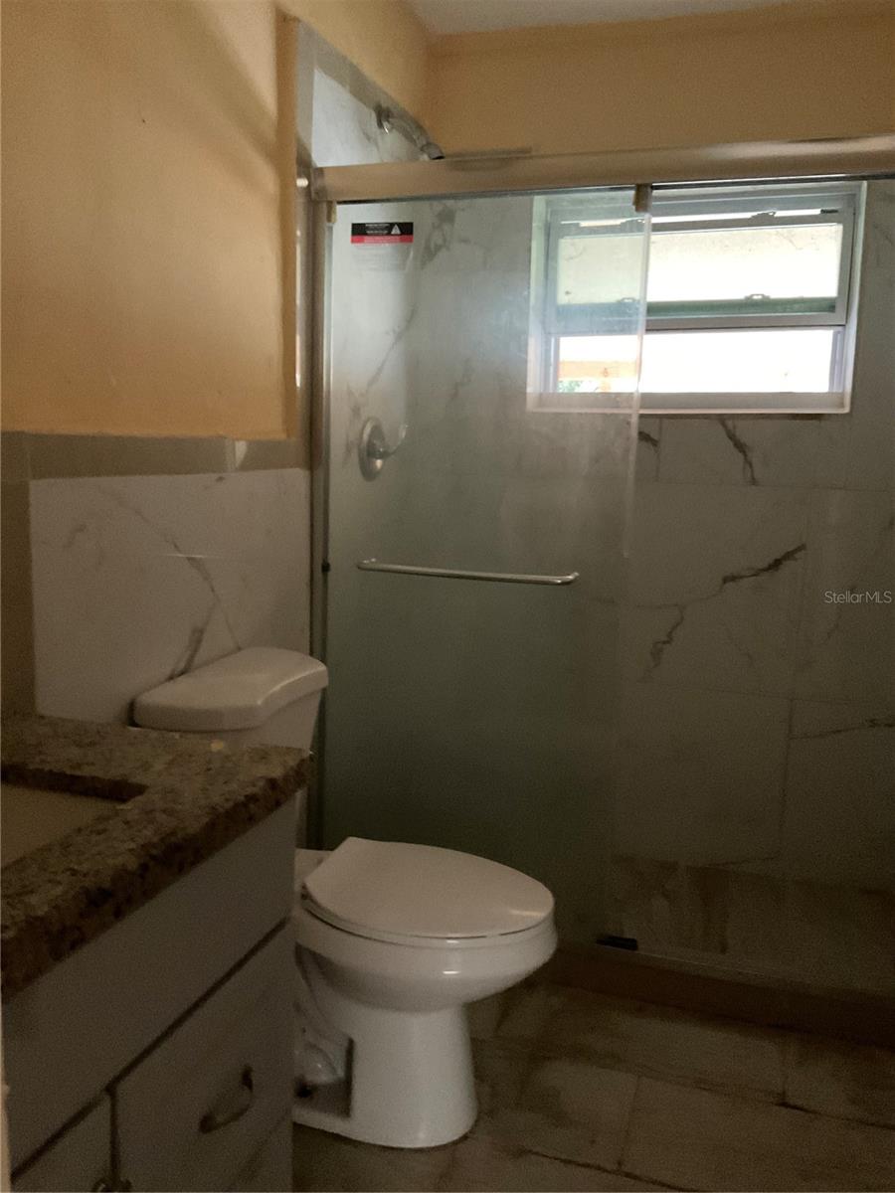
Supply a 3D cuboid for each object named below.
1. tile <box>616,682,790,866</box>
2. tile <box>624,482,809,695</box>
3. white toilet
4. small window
[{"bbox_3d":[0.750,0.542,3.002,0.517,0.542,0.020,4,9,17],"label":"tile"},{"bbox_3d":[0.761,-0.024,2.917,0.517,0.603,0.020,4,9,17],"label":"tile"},{"bbox_3d":[-0.154,0.564,1.868,0.721,0.811,0.458,4,9,17],"label":"white toilet"},{"bbox_3d":[0.691,-0.837,2.876,0.903,0.613,0.119,4,9,17],"label":"small window"}]

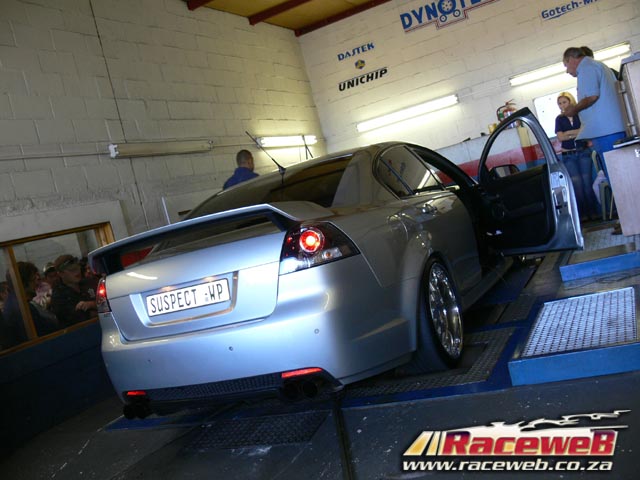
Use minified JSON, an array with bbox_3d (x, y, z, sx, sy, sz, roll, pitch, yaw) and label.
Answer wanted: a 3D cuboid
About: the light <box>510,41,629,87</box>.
[{"bbox_3d":[3.209,-2.264,8.402,1.530,0.120,0.090,-13,3,27],"label":"light"}]

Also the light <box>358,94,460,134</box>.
[{"bbox_3d":[1.228,-1.815,9.298,1.530,0.120,0.100,-13,4,28],"label":"light"}]

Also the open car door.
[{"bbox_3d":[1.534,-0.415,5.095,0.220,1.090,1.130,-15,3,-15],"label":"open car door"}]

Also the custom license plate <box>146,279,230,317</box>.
[{"bbox_3d":[-0.651,0.287,3.171,0.518,0.112,0.012,-13,-7,28],"label":"custom license plate"}]

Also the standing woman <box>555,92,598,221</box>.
[{"bbox_3d":[3.138,-1.042,7.936,0.470,1.610,0.320,-12,4,34],"label":"standing woman"}]

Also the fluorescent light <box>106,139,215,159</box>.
[{"bbox_3d":[-1.579,-0.955,6.635,0.100,0.125,1.520,-13,4,28],"label":"fluorescent light"}]

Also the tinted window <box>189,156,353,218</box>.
[{"bbox_3d":[-0.344,-0.266,3.983,1.200,0.100,0.680,-13,30,28],"label":"tinted window"}]

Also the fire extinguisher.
[{"bbox_3d":[2.541,-1.682,8.655,0.200,0.430,0.170,-13,3,27],"label":"fire extinguisher"}]

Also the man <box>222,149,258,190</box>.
[{"bbox_3d":[-0.541,-0.007,6.370,0.520,1.750,0.320,-13,3,27],"label":"man"}]

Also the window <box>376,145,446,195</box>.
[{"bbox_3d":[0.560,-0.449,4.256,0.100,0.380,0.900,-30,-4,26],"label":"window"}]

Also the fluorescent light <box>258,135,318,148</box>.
[{"bbox_3d":[-0.424,-1.378,8.937,0.100,0.120,1.530,-13,4,28],"label":"fluorescent light"}]

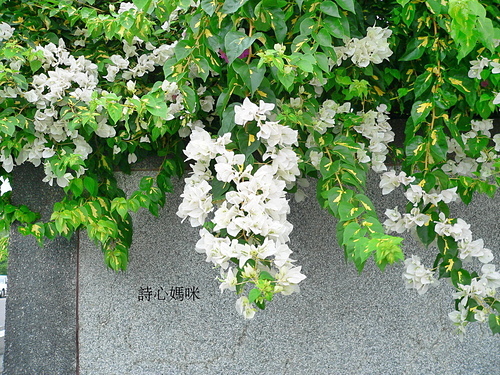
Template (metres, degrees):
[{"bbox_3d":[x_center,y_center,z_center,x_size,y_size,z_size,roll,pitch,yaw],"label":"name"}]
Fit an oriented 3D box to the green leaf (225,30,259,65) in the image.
[{"bbox_3d":[-0.019,-0.301,1.120,0.062,0.087,0.018,33,-8,-9],"label":"green leaf"}]

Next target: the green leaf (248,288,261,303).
[{"bbox_3d":[0.011,0.270,1.300,0.029,0.038,0.013,19,-20,5],"label":"green leaf"}]

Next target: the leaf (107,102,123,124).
[{"bbox_3d":[-0.330,-0.181,1.270,0.038,0.057,0.018,-6,-22,-6],"label":"leaf"}]

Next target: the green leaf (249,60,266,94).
[{"bbox_3d":[0.018,-0.257,1.220,0.042,0.083,0.022,4,-18,0],"label":"green leaf"}]

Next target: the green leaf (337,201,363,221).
[{"bbox_3d":[0.232,0.054,1.200,0.064,0.050,0.018,-42,-10,-19],"label":"green leaf"}]

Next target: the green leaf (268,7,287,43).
[{"bbox_3d":[0.065,-0.376,1.200,0.039,0.086,0.022,-10,-18,-6],"label":"green leaf"}]

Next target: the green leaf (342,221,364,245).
[{"bbox_3d":[0.239,0.105,1.200,0.069,0.048,0.018,-43,-12,-21],"label":"green leaf"}]

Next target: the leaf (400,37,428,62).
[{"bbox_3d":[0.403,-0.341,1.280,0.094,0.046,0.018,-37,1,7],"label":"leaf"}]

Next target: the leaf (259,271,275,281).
[{"bbox_3d":[0.042,0.225,1.320,0.038,0.038,0.018,-30,-40,-5],"label":"leaf"}]

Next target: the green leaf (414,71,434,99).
[{"bbox_3d":[0.443,-0.259,1.320,0.043,0.078,0.020,26,-15,5],"label":"green leaf"}]

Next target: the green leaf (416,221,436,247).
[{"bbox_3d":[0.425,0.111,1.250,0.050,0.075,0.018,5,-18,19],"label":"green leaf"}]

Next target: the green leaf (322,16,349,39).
[{"bbox_3d":[0.202,-0.374,1.220,0.046,0.070,0.018,-49,-16,19],"label":"green leaf"}]

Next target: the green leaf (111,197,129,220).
[{"bbox_3d":[-0.339,0.052,1.350,0.045,0.062,0.022,-6,-25,0],"label":"green leaf"}]

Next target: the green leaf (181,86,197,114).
[{"bbox_3d":[-0.154,-0.223,1.300,0.037,0.072,0.020,-8,-15,-8],"label":"green leaf"}]

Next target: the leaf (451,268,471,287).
[{"bbox_3d":[0.546,0.234,1.350,0.051,0.053,0.020,-7,-20,0],"label":"leaf"}]

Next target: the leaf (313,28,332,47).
[{"bbox_3d":[0.170,-0.352,1.220,0.041,0.060,0.018,-51,-31,17],"label":"leaf"}]

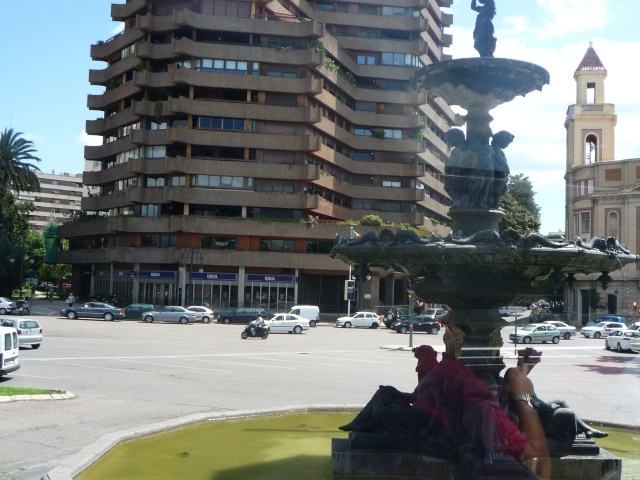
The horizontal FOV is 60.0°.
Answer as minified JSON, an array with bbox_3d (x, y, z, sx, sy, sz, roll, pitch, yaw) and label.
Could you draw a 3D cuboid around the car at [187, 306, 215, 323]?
[{"bbox_3d":[-11.300,6.501,48.401,4.100,1.430,1.720,3,-5,-3],"label":"car"}]

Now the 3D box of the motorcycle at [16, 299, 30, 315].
[{"bbox_3d":[-24.711,5.579,46.328,0.750,1.400,2.000,3,-4,-10],"label":"motorcycle"}]

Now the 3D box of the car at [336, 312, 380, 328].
[{"bbox_3d":[3.441,7.057,49.400,3.900,1.430,1.660,3,-4,-16],"label":"car"}]

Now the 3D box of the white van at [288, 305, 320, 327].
[{"bbox_3d":[-2.087,6.687,49.330,4.100,1.810,1.700,2,-4,-3],"label":"white van"}]

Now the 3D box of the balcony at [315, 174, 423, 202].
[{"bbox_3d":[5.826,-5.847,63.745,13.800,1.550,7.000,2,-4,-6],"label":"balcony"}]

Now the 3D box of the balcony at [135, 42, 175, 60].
[{"bbox_3d":[-17.790,-20.349,60.822,4.305,1.570,1.900,2,-4,-3],"label":"balcony"}]

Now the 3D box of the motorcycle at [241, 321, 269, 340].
[{"bbox_3d":[-4.294,5.978,36.691,2.000,1.150,0.750,4,-5,-24],"label":"motorcycle"}]

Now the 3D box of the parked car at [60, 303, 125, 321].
[{"bbox_3d":[-18.634,5.774,45.700,4.900,1.450,1.830,3,-4,-8],"label":"parked car"}]

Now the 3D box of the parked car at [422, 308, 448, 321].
[{"bbox_3d":[11.988,8.063,57.081,1.720,1.600,4.200,-2,-6,45],"label":"parked car"}]

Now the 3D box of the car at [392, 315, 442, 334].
[{"bbox_3d":[7.814,6.864,45.300,3.900,1.470,1.710,3,-4,-8],"label":"car"}]

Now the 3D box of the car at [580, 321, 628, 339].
[{"bbox_3d":[25.904,8.202,50.595,4.200,1.440,1.740,3,-5,-7],"label":"car"}]

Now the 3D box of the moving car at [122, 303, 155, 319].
[{"bbox_3d":[-16.885,6.361,49.415,4.000,1.430,1.660,2,-4,-3],"label":"moving car"}]

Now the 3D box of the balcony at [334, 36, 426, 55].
[{"bbox_3d":[7.556,-23.536,67.598,11.672,1.600,1.449,2,-4,-6],"label":"balcony"}]

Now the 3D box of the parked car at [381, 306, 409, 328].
[{"bbox_3d":[7.755,7.116,50.264,1.750,1.800,4.200,-1,-5,44],"label":"parked car"}]

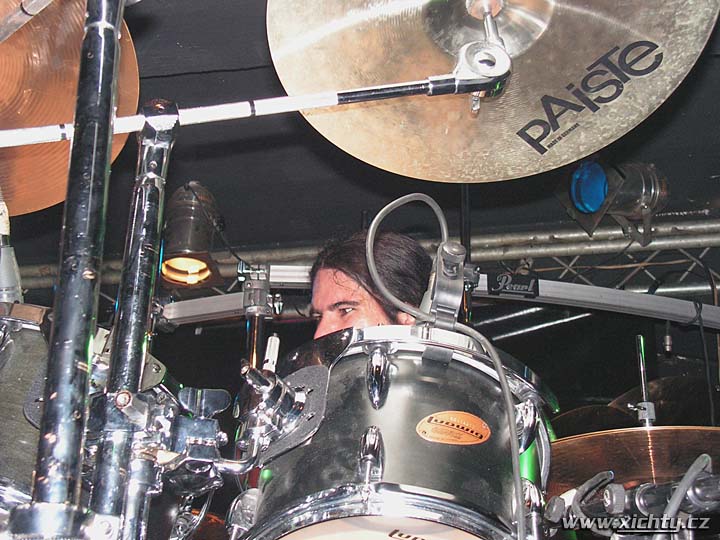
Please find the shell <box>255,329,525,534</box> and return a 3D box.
[{"bbox_3d":[0.044,0.248,1.301,0.325,0.215,0.325,5,-40,2],"label":"shell"}]

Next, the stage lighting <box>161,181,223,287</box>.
[{"bbox_3d":[-0.643,-0.146,4.500,0.280,0.390,0.310,4,-31,-8],"label":"stage lighting"}]

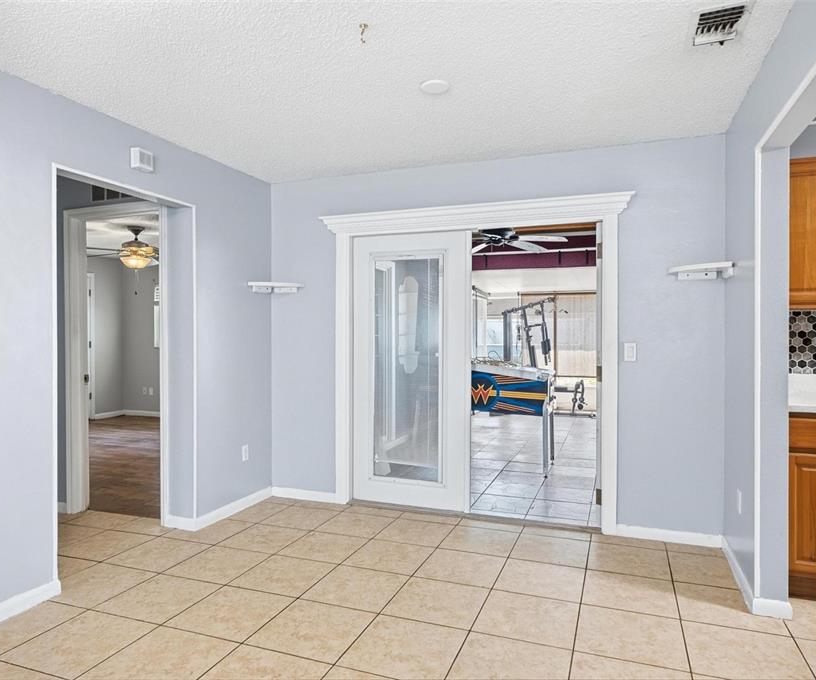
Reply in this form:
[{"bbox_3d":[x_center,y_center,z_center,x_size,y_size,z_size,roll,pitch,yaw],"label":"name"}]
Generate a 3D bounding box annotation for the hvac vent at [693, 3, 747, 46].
[{"bbox_3d":[1.175,-1.182,2.046,0.170,0.030,0.250,0,1,22],"label":"hvac vent"}]

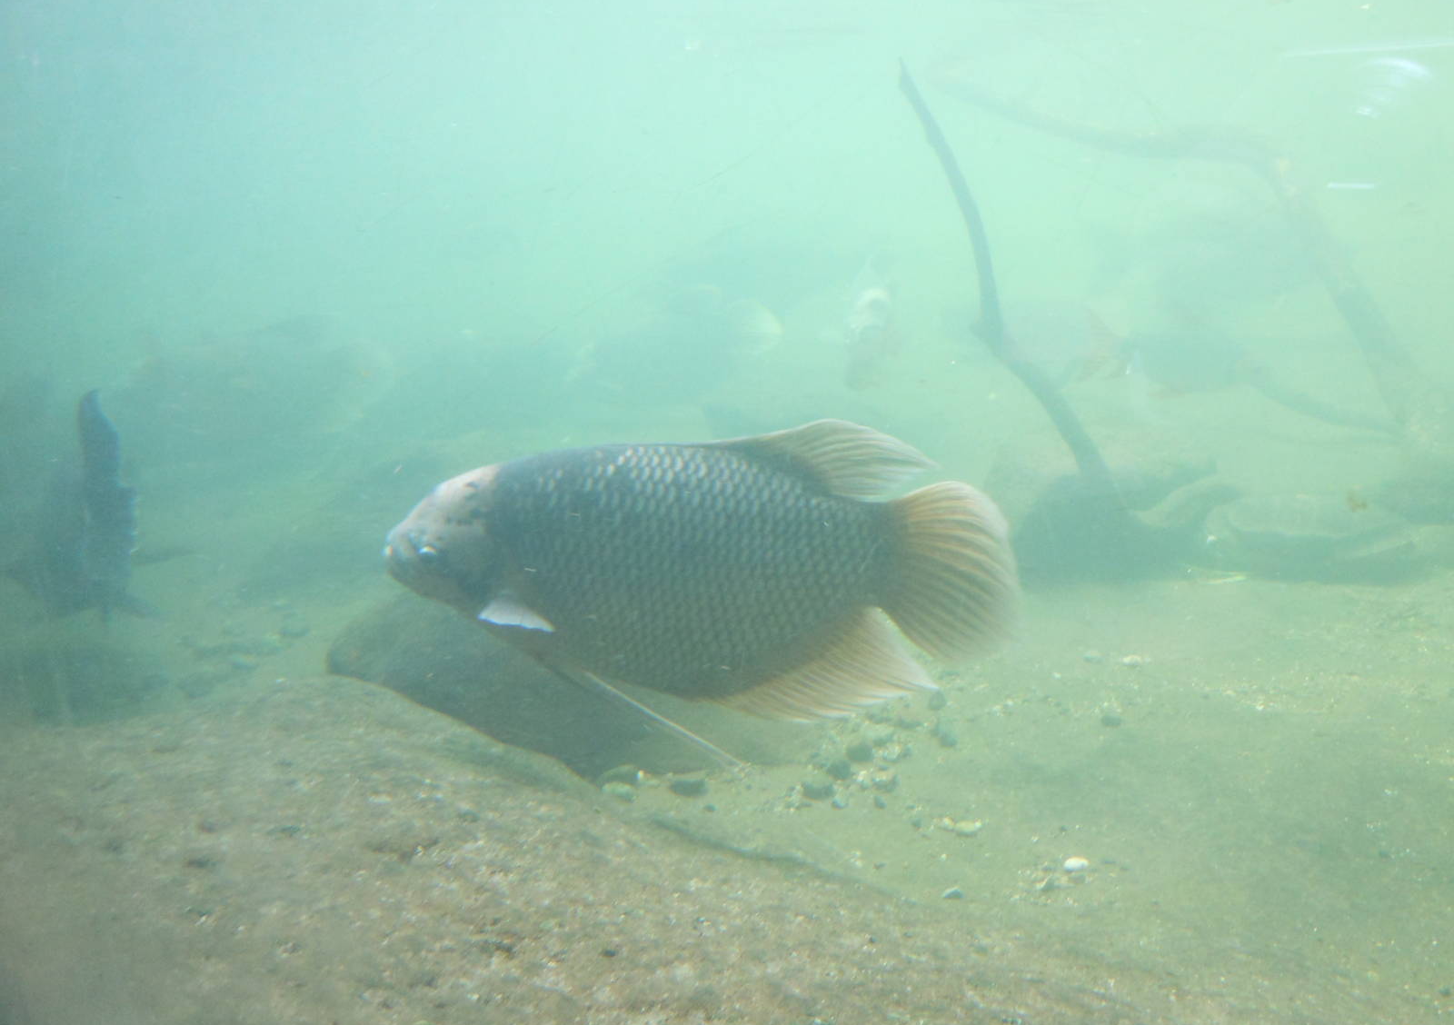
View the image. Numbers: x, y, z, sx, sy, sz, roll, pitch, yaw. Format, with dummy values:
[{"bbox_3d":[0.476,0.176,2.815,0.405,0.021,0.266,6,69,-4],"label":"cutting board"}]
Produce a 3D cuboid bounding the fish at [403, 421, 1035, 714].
[{"bbox_3d":[-0.024,0.055,1.120,0.590,0.285,0.120,0,6,5],"label":"fish"}]

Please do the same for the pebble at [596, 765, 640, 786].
[{"bbox_3d":[-0.128,0.311,1.390,0.050,0.024,0.036,0,6,0],"label":"pebble"}]

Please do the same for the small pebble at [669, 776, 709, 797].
[{"bbox_3d":[-0.045,0.318,1.360,0.045,0.023,0.034,0,6,0],"label":"small pebble"}]

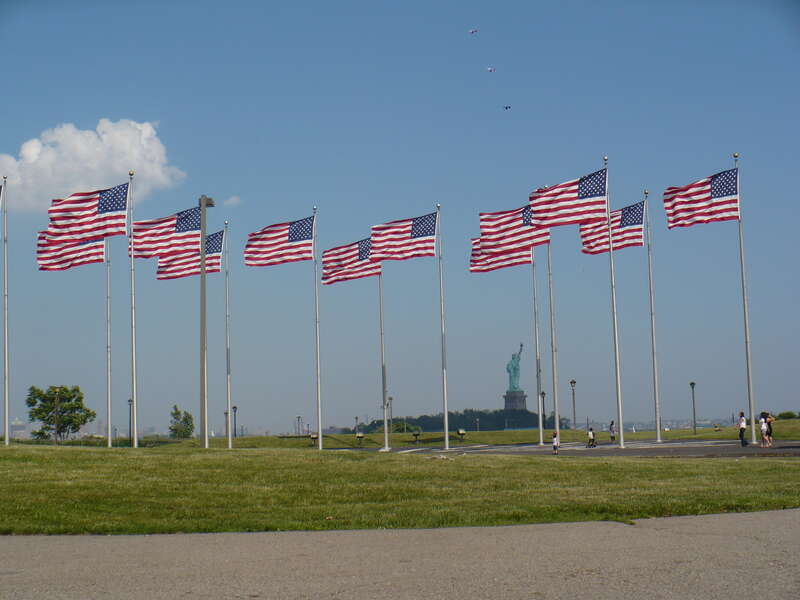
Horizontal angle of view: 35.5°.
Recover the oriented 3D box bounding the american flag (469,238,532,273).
[{"bbox_3d":[6.861,-3.592,84.568,4.360,3.520,0.500,-1,-6,-7],"label":"american flag"}]

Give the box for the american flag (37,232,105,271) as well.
[{"bbox_3d":[-20.565,-3.507,78.034,4.250,3.410,0.500,-1,-6,-7],"label":"american flag"}]

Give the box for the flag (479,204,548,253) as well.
[{"bbox_3d":[6.976,-4.519,75.446,4.320,3.560,0.500,-1,-6,-7],"label":"flag"}]

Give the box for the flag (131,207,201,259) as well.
[{"bbox_3d":[-14.818,-4.284,79.200,4.600,3.200,0.800,-3,-6,12],"label":"flag"}]

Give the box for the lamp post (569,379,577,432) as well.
[{"bbox_3d":[13.099,8.231,93.603,0.450,4.500,0.450,-2,-6,0],"label":"lamp post"}]

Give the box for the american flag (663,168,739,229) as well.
[{"bbox_3d":[15.650,-5.243,64.779,4.062,3.090,0.600,-1,-6,-9],"label":"american flag"}]

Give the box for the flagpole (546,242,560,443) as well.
[{"bbox_3d":[9.143,0.921,75.101,0.250,15.600,0.250,-2,-6,0],"label":"flagpole"}]

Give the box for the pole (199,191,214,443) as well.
[{"bbox_3d":[-7.481,0.846,48.000,0.650,9.850,0.400,-5,-7,25],"label":"pole"}]

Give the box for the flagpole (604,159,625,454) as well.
[{"bbox_3d":[11.834,0.025,68.893,0.270,16.200,0.270,-2,-6,0],"label":"flagpole"}]

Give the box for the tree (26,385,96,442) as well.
[{"bbox_3d":[-25.679,8.907,94.673,5.000,4.987,4.800,-2,-6,0],"label":"tree"}]

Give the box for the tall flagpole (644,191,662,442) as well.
[{"bbox_3d":[15.164,0.970,74.642,0.280,15.200,0.280,-2,-6,0],"label":"tall flagpole"}]

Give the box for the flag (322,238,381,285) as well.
[{"bbox_3d":[-3.523,-2.887,91.208,4.400,3.400,0.800,-3,-6,12],"label":"flag"}]

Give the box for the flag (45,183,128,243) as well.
[{"bbox_3d":[-16.117,-4.524,64.519,4.001,2.970,0.600,-1,-6,-9],"label":"flag"}]

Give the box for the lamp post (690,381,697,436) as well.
[{"bbox_3d":[25.350,9.360,107.518,0.450,4.500,0.450,-2,-6,0],"label":"lamp post"}]

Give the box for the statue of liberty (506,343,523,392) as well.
[{"bbox_3d":[107.812,63.281,1170.000,14.000,46.000,12.000,-7,-7,38],"label":"statue of liberty"}]

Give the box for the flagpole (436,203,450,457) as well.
[{"bbox_3d":[2.840,1.690,82.151,0.270,16.200,0.270,-2,-6,0],"label":"flagpole"}]

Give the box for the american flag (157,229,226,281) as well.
[{"bbox_3d":[-13.544,-2.880,80.780,4.195,3.146,0.600,-1,-6,-9],"label":"american flag"}]

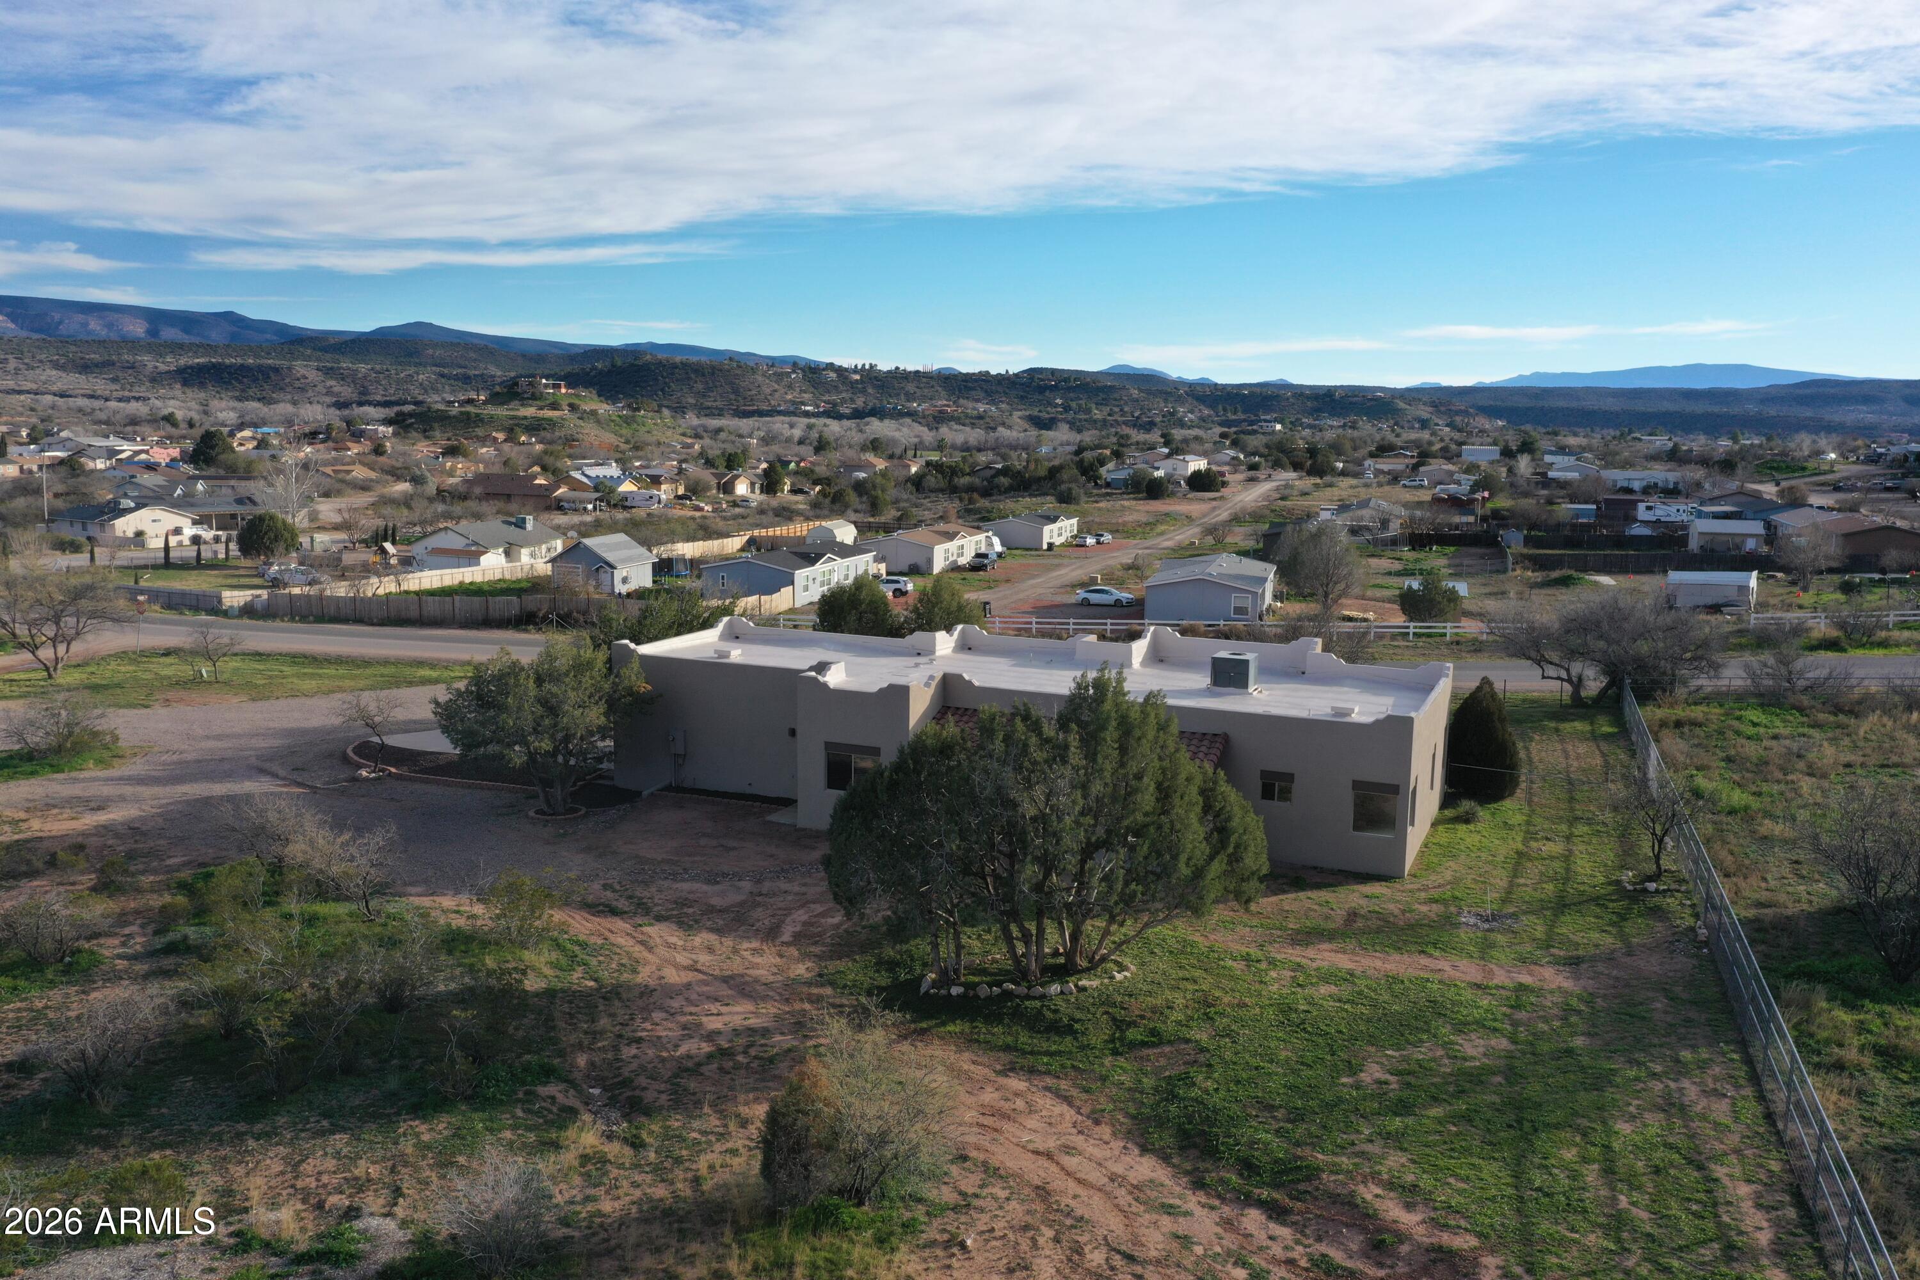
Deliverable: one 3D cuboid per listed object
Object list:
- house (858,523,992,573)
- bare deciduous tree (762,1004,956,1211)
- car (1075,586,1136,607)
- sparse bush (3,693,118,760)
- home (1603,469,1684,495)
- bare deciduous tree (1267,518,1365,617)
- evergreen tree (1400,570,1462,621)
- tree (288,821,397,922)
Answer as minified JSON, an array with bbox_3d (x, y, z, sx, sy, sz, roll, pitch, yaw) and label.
[{"bbox_3d":[-3.375,-9.971,161.727,8.300,3.750,17.200,4,10,21],"label":"house"},{"bbox_3d":[-1.594,7.118,22.911,2.946,3.062,2.651,0,9,-4],"label":"bare deciduous tree"},{"bbox_3d":[11.219,-3.457,115.011,4.750,1.470,1.830,2,9,12],"label":"car"},{"bbox_3d":[-35.051,3.150,57.993,3.829,2.263,3.446,-5,10,-31],"label":"sparse bush"},{"bbox_3d":[139.623,-31.995,304.988,16.000,3.800,8.000,3,9,17],"label":"home"},{"bbox_3d":[27.514,-5.548,114.176,7.170,7.254,6.811,3,9,13],"label":"bare deciduous tree"},{"bbox_3d":[35.477,-3.460,112.151,4.628,3.689,4.396,3,9,17],"label":"evergreen tree"},{"bbox_3d":[-15.272,5.676,36.775,2.456,2.488,2.211,-3,10,-23],"label":"tree"}]

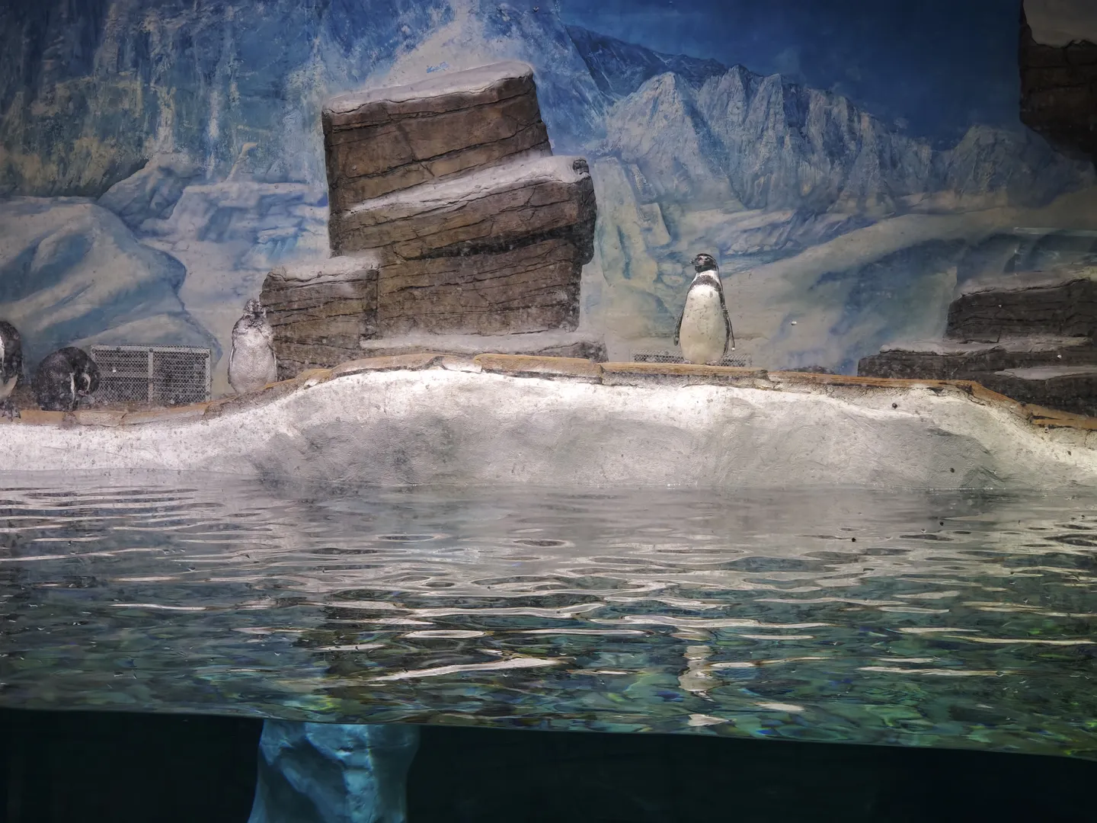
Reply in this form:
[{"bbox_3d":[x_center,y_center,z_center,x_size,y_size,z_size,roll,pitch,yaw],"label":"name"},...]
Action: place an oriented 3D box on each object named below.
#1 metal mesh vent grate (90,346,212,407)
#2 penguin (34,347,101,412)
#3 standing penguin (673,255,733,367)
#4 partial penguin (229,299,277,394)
[{"bbox_3d":[-2.235,-0.195,10.700,0.680,0.350,0.030,1,1,0],"label":"metal mesh vent grate"},{"bbox_3d":[-2.550,-0.170,10.100,0.340,0.350,0.250,1,1,15],"label":"penguin"},{"bbox_3d":[0.818,-0.534,10.000,0.315,0.595,0.260,1,1,16],"label":"standing penguin"},{"bbox_3d":[-1.573,-0.330,10.100,0.255,0.520,0.250,1,1,-12],"label":"partial penguin"}]

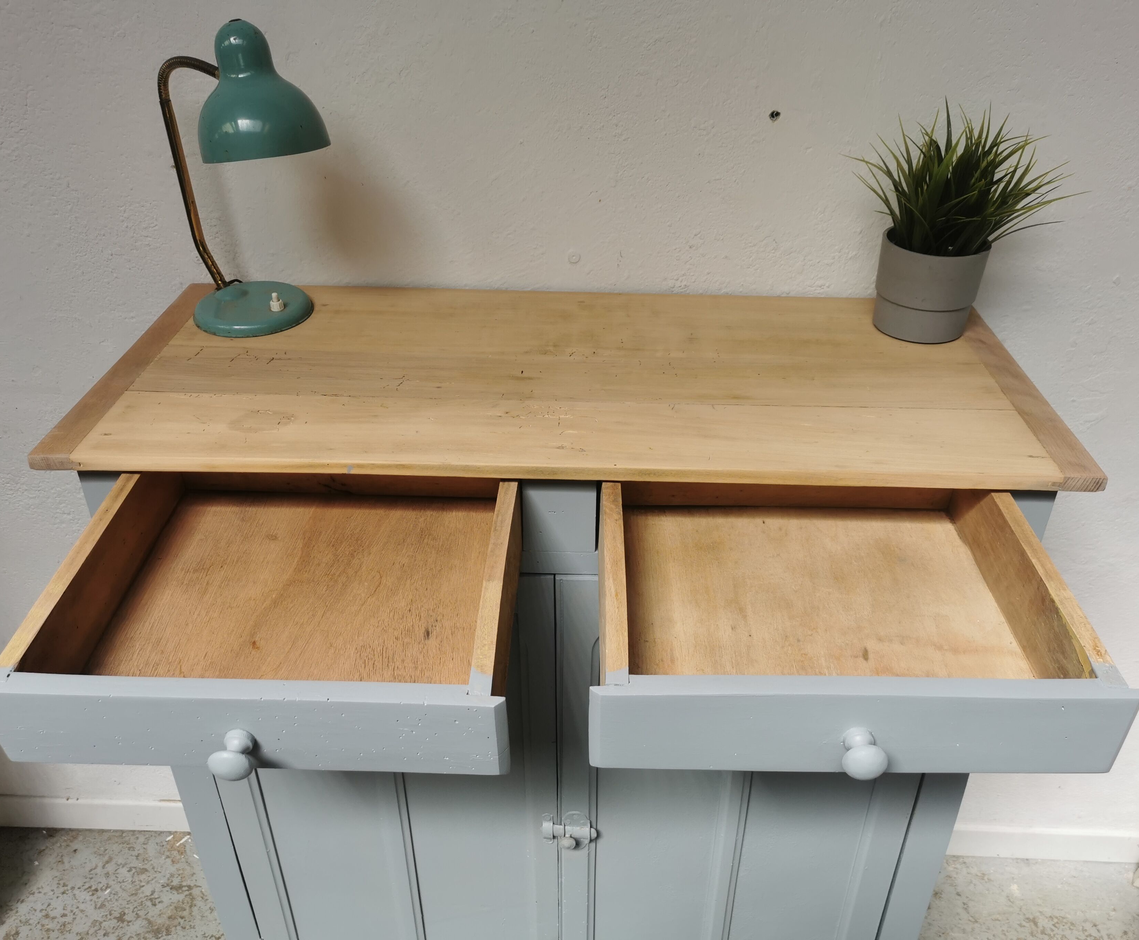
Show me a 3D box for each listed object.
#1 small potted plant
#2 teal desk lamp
[{"bbox_3d":[0.402,-0.259,1.026,0.230,0.238,0.207,1,32,2],"label":"small potted plant"},{"bbox_3d":[-0.345,-0.306,1.027,0.234,0.313,0.131,21,38,29],"label":"teal desk lamp"}]

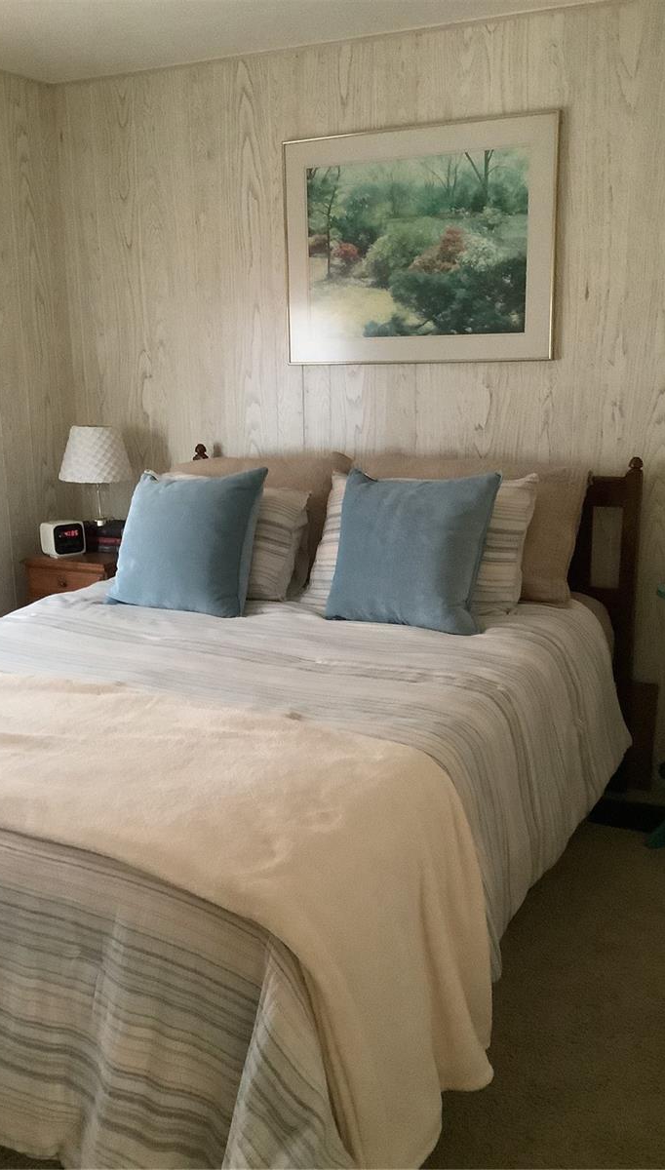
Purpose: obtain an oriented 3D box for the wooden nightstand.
[{"bbox_3d":[-0.836,0.204,3.849,0.357,0.668,0.390,5,15,25],"label":"wooden nightstand"}]

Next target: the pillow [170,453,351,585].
[{"bbox_3d":[-0.257,-0.227,3.424,0.680,0.435,0.175,5,-12,25],"label":"pillow"}]

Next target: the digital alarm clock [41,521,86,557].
[{"bbox_3d":[-0.962,-0.170,3.744,0.116,0.114,0.100,-12,17,-37],"label":"digital alarm clock"}]

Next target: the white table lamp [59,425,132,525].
[{"bbox_3d":[-0.847,-0.388,3.743,0.250,0.355,0.250,-1,13,0],"label":"white table lamp"}]

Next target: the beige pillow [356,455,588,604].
[{"bbox_3d":[0.375,-0.172,3.128,0.700,0.435,0.175,5,-12,25],"label":"beige pillow"}]

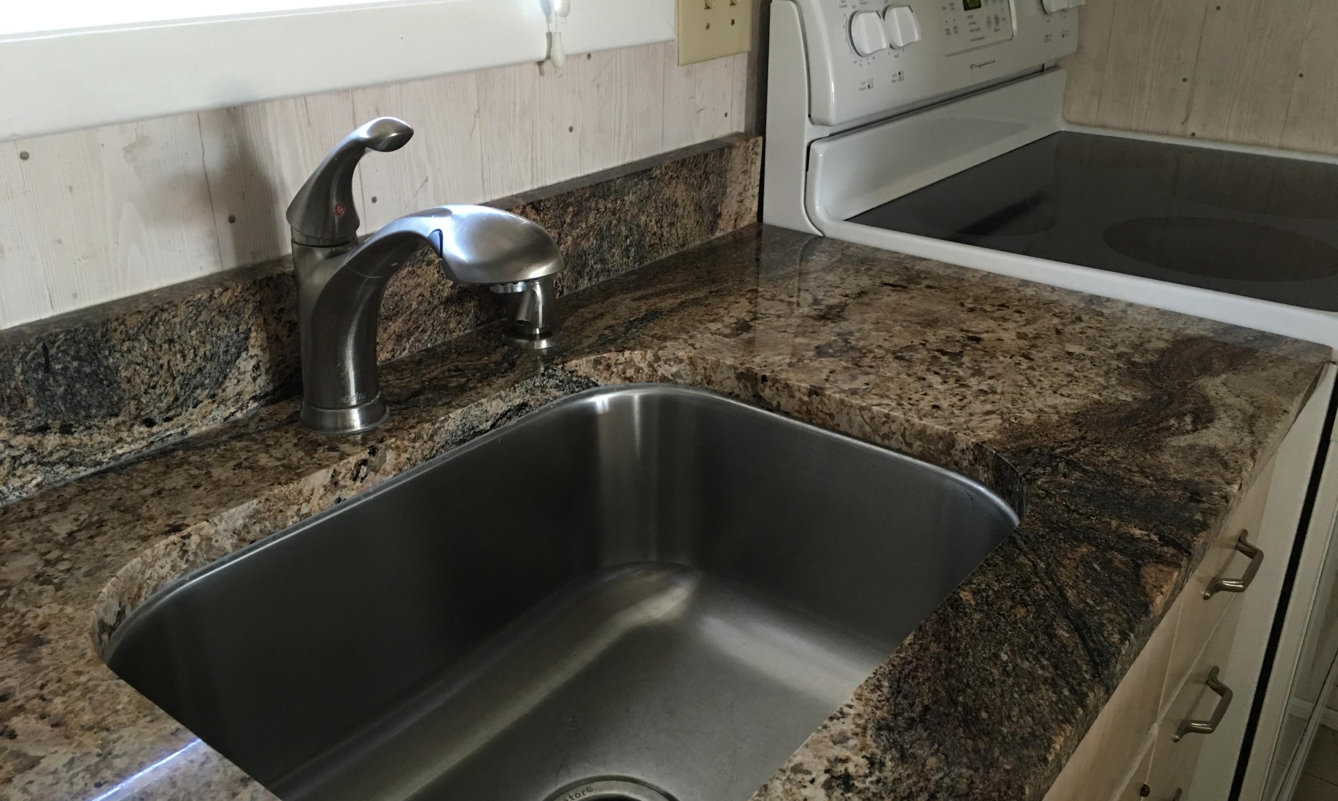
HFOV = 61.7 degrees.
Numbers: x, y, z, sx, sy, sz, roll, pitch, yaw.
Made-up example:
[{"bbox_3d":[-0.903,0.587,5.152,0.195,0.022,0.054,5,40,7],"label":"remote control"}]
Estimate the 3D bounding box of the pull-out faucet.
[{"bbox_3d":[-0.163,-0.064,0.727,0.295,0.235,0.066,21,32,38],"label":"pull-out faucet"}]

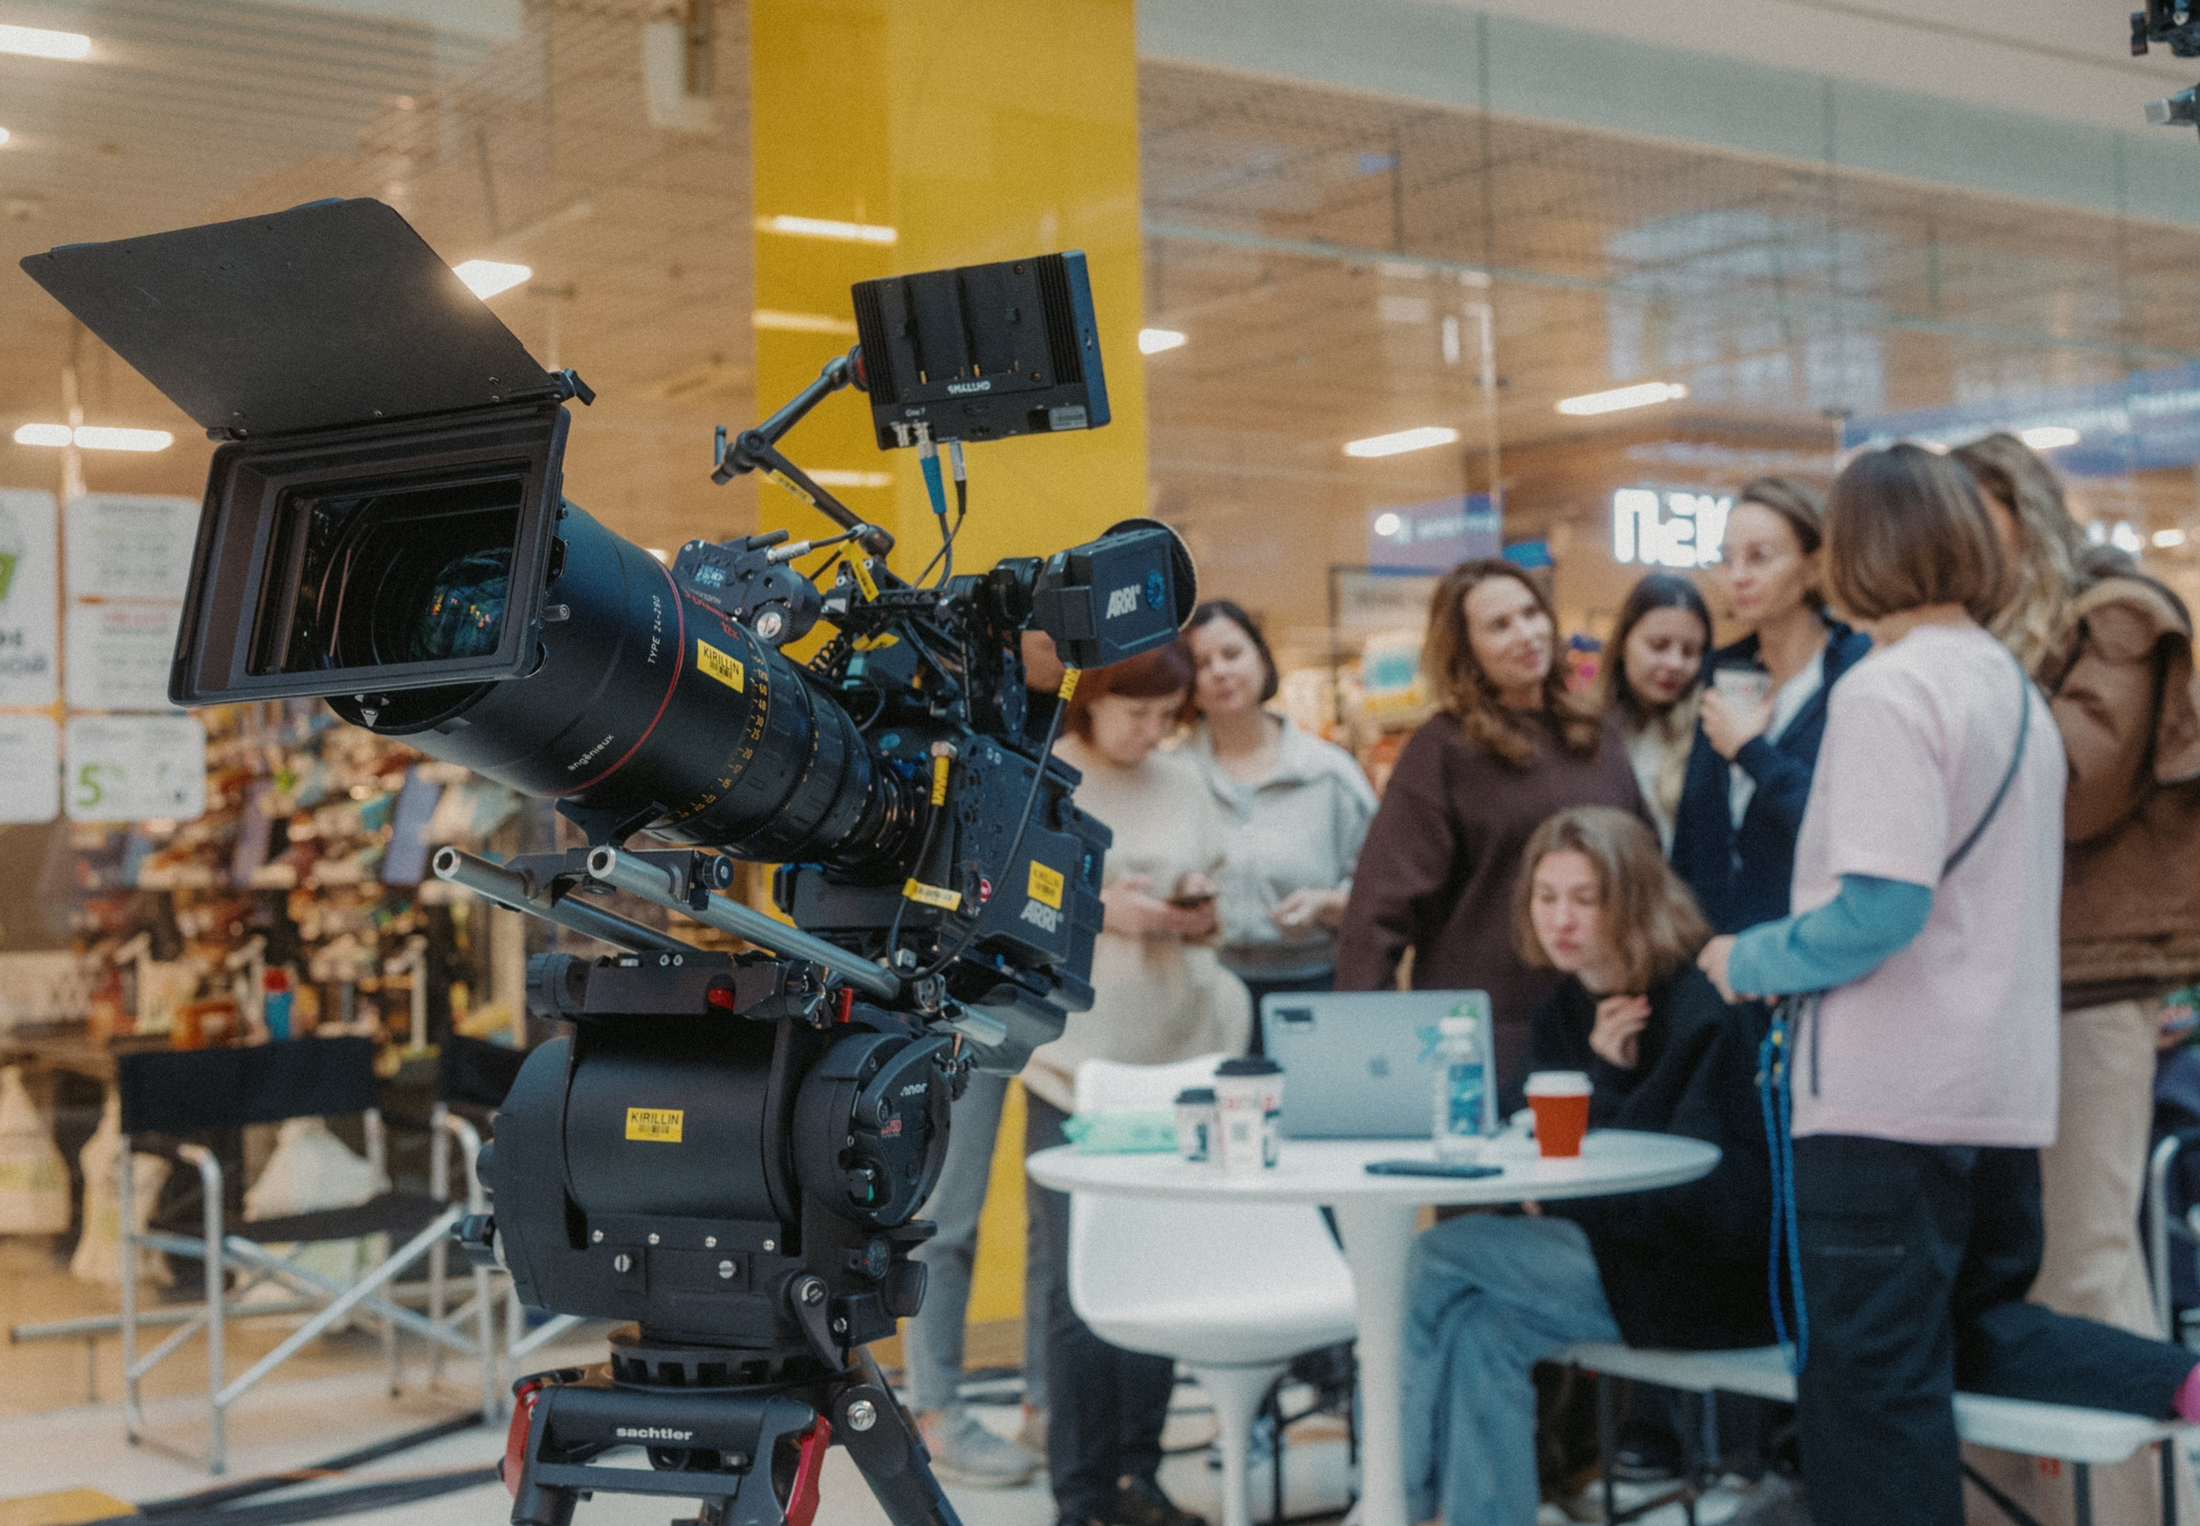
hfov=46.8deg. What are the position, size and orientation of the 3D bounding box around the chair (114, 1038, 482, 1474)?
[{"bbox_3d":[-1.650,0.989,5.309,0.620,0.800,0.480,1,-4,-41],"label":"chair"}]

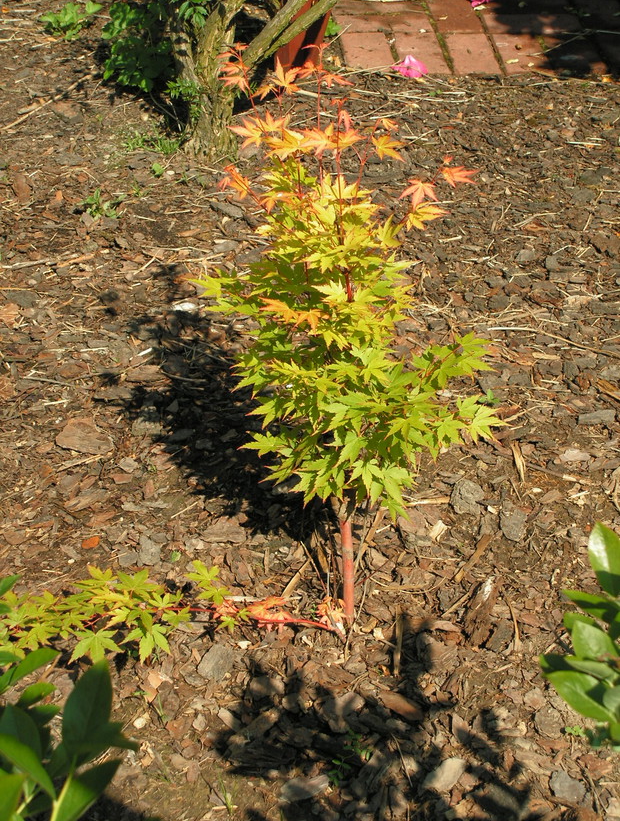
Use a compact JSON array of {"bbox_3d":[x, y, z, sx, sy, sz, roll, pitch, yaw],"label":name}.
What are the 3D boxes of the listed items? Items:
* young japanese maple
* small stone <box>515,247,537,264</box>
[{"bbox_3d":[0.042,-0.035,1.700,0.325,0.730,0.310,1,37,-1],"label":"young japanese maple"},{"bbox_3d":[0.354,-0.252,2.590,0.032,0.016,0.025,1,37,-1],"label":"small stone"}]

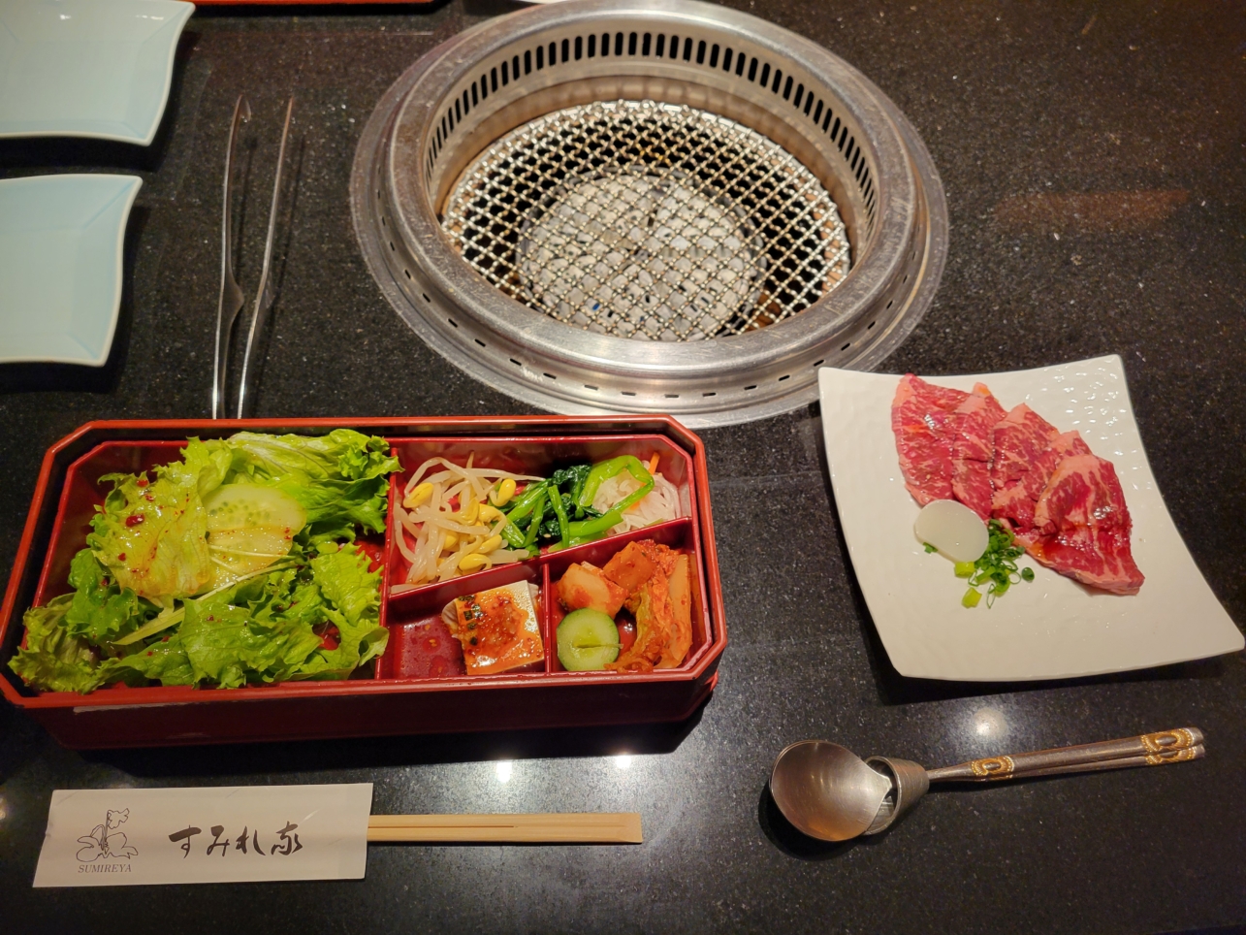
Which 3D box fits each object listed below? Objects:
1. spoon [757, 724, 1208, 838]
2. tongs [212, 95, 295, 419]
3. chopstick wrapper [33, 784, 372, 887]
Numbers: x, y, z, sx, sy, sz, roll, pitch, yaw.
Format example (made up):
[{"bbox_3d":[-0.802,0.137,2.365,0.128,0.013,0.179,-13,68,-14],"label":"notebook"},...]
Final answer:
[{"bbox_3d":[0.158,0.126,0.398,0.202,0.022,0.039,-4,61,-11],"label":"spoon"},{"bbox_3d":[-0.199,-0.107,0.499,0.030,0.030,0.233,-2,61,-5],"label":"tongs"},{"bbox_3d":[-0.165,0.146,0.373,0.128,0.007,0.036,0,61,-4],"label":"chopstick wrapper"}]

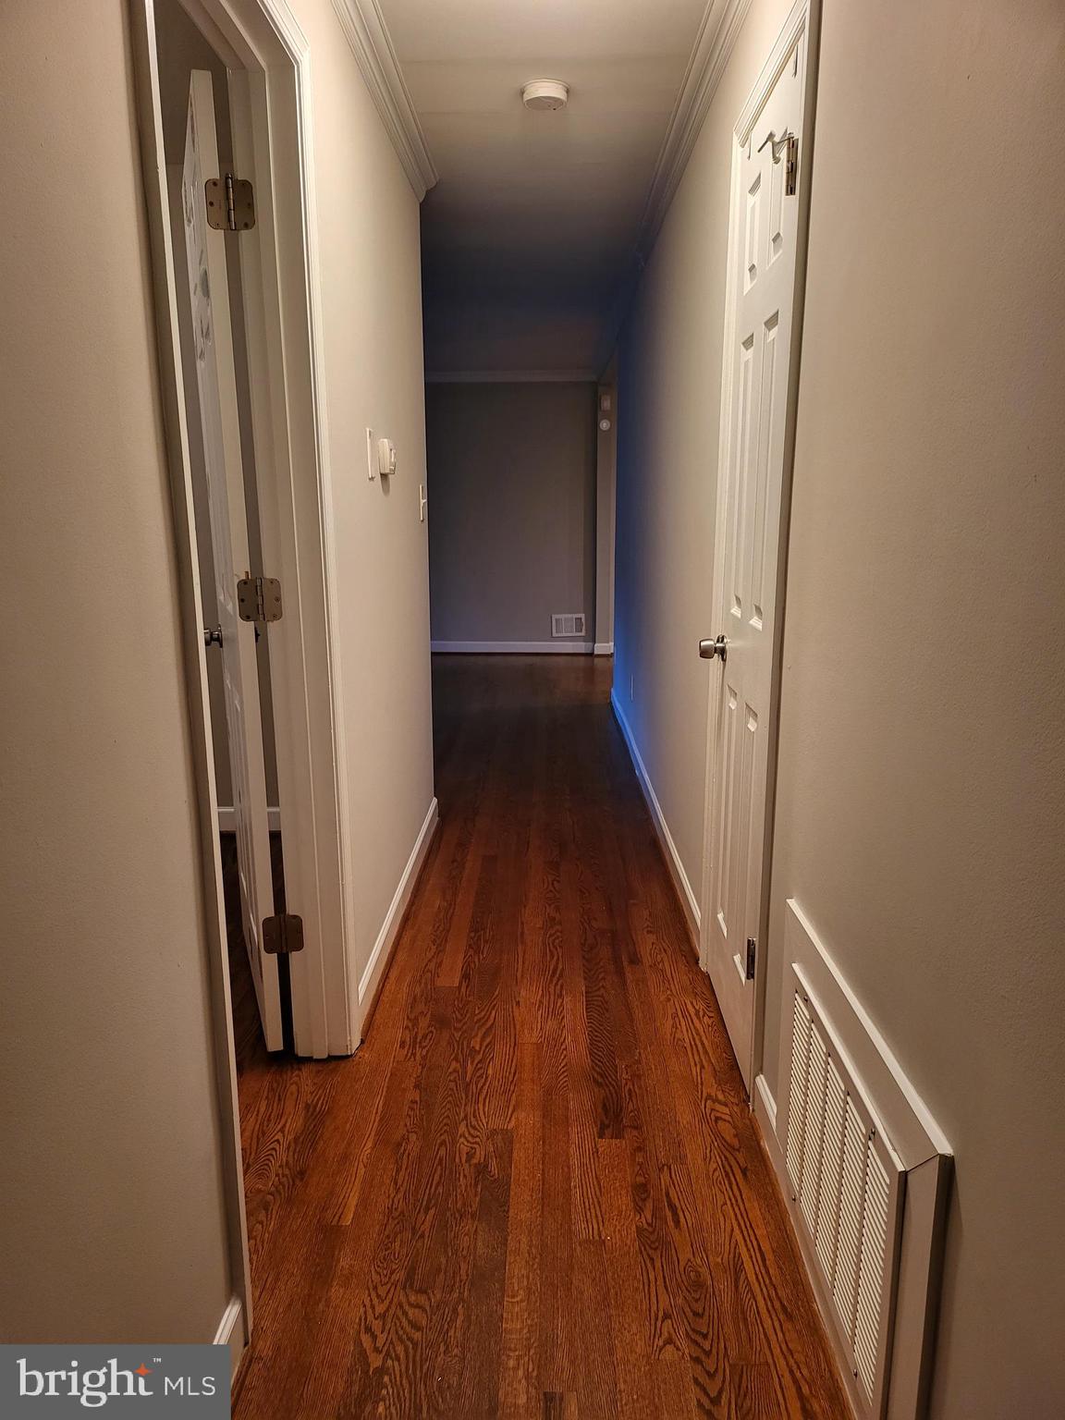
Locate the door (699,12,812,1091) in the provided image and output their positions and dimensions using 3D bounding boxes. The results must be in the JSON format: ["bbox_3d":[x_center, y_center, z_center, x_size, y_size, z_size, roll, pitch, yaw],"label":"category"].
[{"bbox_3d":[0.486,-0.221,2.181,0.037,2.020,0.560,0,12,1],"label":"door"}]

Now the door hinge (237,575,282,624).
[{"bbox_3d":[-0.572,-0.230,2.062,0.095,0.100,0.018,0,12,1],"label":"door hinge"}]

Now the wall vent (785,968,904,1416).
[{"bbox_3d":[0.458,0.706,1.504,0.014,0.405,0.540,0,12,1],"label":"wall vent"}]

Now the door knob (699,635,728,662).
[{"bbox_3d":[0.442,-0.151,2.419,0.066,0.068,0.066,0,12,1],"label":"door knob"}]

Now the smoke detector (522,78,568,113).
[{"bbox_3d":[0.039,-1.765,2.842,0.141,0.048,0.141,0,12,1],"label":"smoke detector"}]

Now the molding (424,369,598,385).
[{"bbox_3d":[-0.173,-2.710,7.977,1.450,0.108,0.085,0,12,1],"label":"molding"}]

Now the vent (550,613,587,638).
[{"bbox_3d":[0.313,-0.720,8.418,0.283,0.200,0.018,0,12,1],"label":"vent"}]

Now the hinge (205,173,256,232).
[{"bbox_3d":[-0.585,-0.981,1.905,0.095,0.102,0.018,0,12,1],"label":"hinge"}]

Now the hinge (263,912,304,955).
[{"bbox_3d":[-0.561,0.508,2.217,0.095,0.099,0.018,0,12,1],"label":"hinge"}]

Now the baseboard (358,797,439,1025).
[{"bbox_3d":[-0.408,0.565,3.191,0.018,0.095,1.640,0,12,1],"label":"baseboard"}]

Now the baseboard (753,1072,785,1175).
[{"bbox_3d":[0.474,0.819,1.960,0.018,0.095,0.190,0,12,1],"label":"baseboard"}]

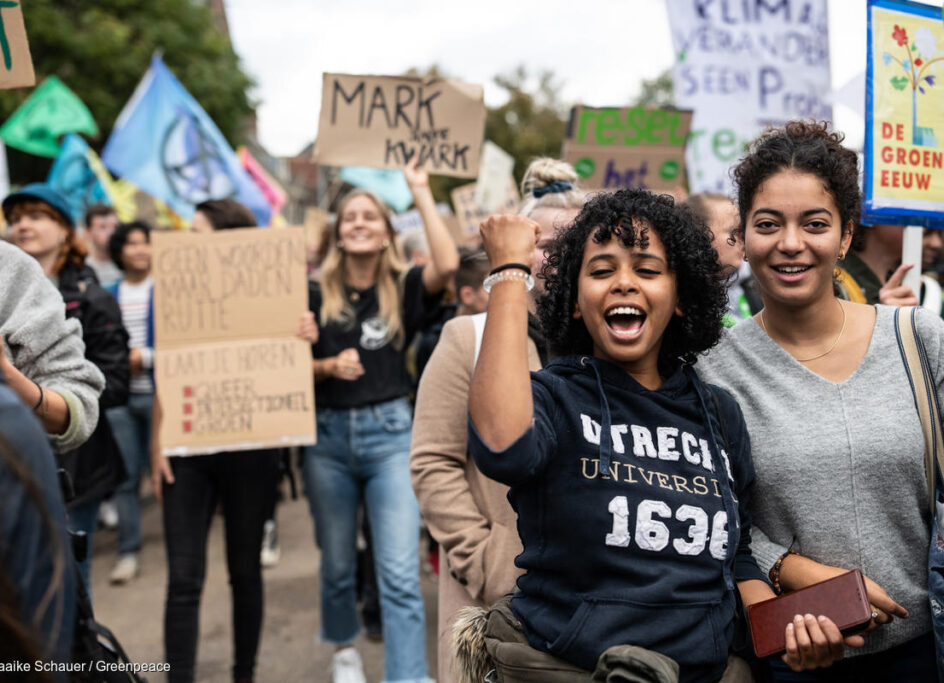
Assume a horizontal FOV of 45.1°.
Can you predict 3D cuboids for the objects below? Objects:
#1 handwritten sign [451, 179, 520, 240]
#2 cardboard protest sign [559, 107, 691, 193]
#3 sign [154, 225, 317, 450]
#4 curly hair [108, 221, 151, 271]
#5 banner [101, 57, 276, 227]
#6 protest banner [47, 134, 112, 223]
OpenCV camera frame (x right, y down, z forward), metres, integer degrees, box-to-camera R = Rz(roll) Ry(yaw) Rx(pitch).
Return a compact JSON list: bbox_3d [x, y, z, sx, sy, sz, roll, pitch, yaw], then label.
[{"bbox_3d":[0.098,-0.854,7.200,0.400,0.360,0.030,-14,0,0],"label":"handwritten sign"},{"bbox_3d":[0.711,-0.873,5.200,0.580,0.410,0.025,4,0,5],"label":"cardboard protest sign"},{"bbox_3d":[-0.743,-0.003,3.550,0.480,0.690,0.025,-3,0,-13],"label":"sign"},{"bbox_3d":[-1.603,-0.449,5.350,0.220,0.240,0.230,-2,4,-27],"label":"curly hair"},{"bbox_3d":[-1.800,-1.266,7.200,1.100,1.080,0.250,0,3,-9],"label":"banner"},{"bbox_3d":[-2.829,-1.175,8.200,0.500,0.650,0.150,0,3,-9],"label":"protest banner"}]

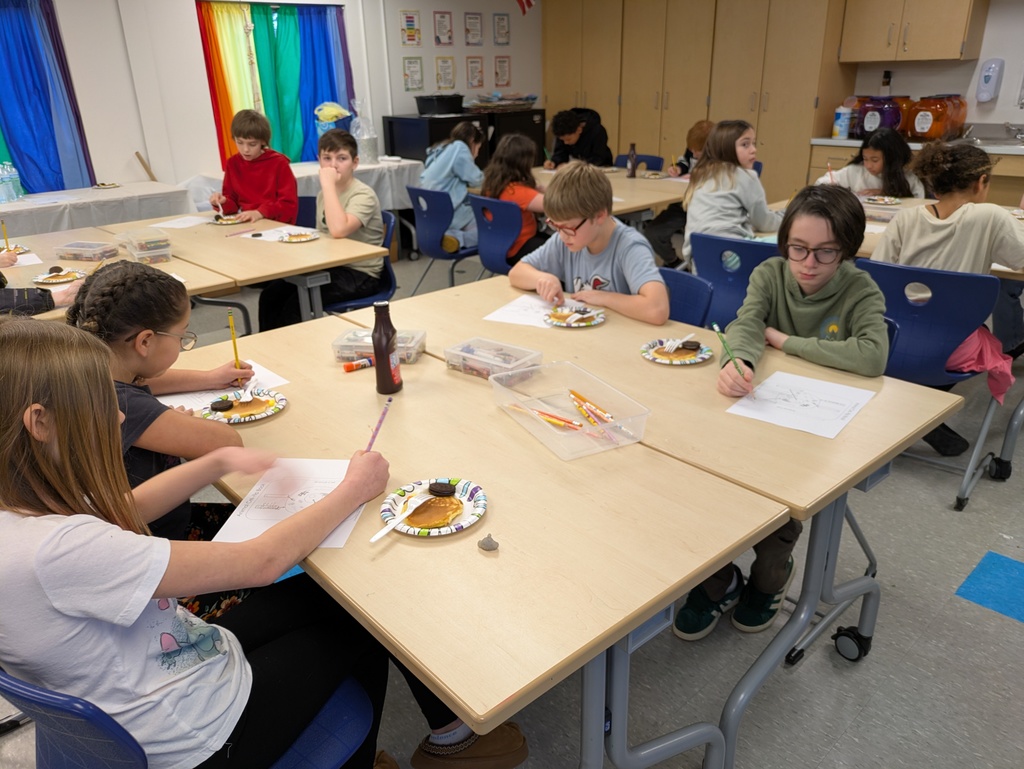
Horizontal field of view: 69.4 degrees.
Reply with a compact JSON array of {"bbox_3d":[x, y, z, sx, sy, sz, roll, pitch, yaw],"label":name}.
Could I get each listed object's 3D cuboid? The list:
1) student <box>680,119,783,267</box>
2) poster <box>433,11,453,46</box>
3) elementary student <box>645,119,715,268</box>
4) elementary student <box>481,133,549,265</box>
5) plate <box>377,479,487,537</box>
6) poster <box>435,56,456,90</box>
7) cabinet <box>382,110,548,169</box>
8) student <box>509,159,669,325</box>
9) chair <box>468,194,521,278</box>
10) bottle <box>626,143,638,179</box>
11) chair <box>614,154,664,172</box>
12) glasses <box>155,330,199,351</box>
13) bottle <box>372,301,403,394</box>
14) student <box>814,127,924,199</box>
[{"bbox_3d":[0.988,-0.500,3.192,0.640,1.190,0.450,-16,27,-31],"label":"student"},{"bbox_3d":[-0.618,-3.206,6.670,0.010,0.276,0.213,20,31,41],"label":"poster"},{"bbox_3d":[1.264,-1.242,5.028,0.660,1.060,0.460,-19,28,-37],"label":"elementary student"},{"bbox_3d":[0.155,-0.795,4.035,0.680,1.110,0.460,-18,28,-34],"label":"elementary student"},{"bbox_3d":[-0.128,0.200,1.208,0.177,0.022,0.177,-1,23,1],"label":"plate"},{"bbox_3d":[-0.600,-2.830,6.741,0.208,0.278,0.010,-20,29,-36],"label":"poster"},{"bbox_3d":[-0.395,-1.917,6.812,0.660,1.070,1.360,20,31,41],"label":"cabinet"},{"bbox_3d":[0.234,-0.102,2.340,0.540,1.155,0.640,19,31,40],"label":"student"},{"bbox_3d":[0.095,-0.685,4.243,0.530,0.810,0.480,-19,28,-36],"label":"chair"},{"bbox_3d":[0.780,-1.447,4.789,0.062,0.204,0.062,-19,28,-37],"label":"bottle"},{"bbox_3d":[0.776,-1.236,5.417,0.500,0.810,0.450,-20,29,-36],"label":"chair"},{"bbox_3d":[-0.610,-0.081,1.225,0.131,0.045,0.128,14,3,32],"label":"glasses"},{"bbox_3d":[-0.280,-0.083,1.635,0.061,0.202,0.061,-14,26,-27],"label":"bottle"},{"bbox_3d":[1.973,-0.855,4.076,0.620,1.060,0.500,-19,28,-37],"label":"student"}]

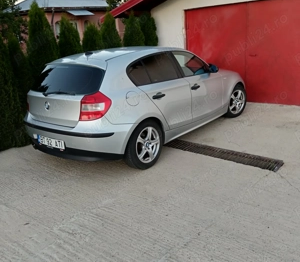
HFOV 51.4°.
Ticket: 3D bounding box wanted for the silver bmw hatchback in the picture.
[{"bbox_3d":[0.078,-0.653,5.171,1.790,1.430,4.230,8,20,38],"label":"silver bmw hatchback"}]

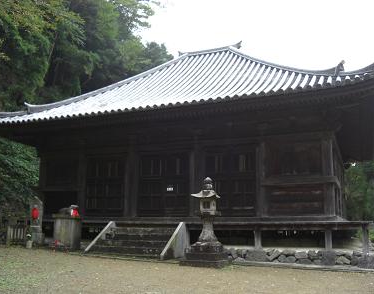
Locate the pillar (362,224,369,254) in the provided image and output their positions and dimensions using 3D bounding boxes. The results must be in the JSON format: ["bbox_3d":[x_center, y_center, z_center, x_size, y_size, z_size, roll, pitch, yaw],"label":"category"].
[{"bbox_3d":[5.005,2.583,11.722,0.180,0.851,0.180,-4,-12,23],"label":"pillar"}]

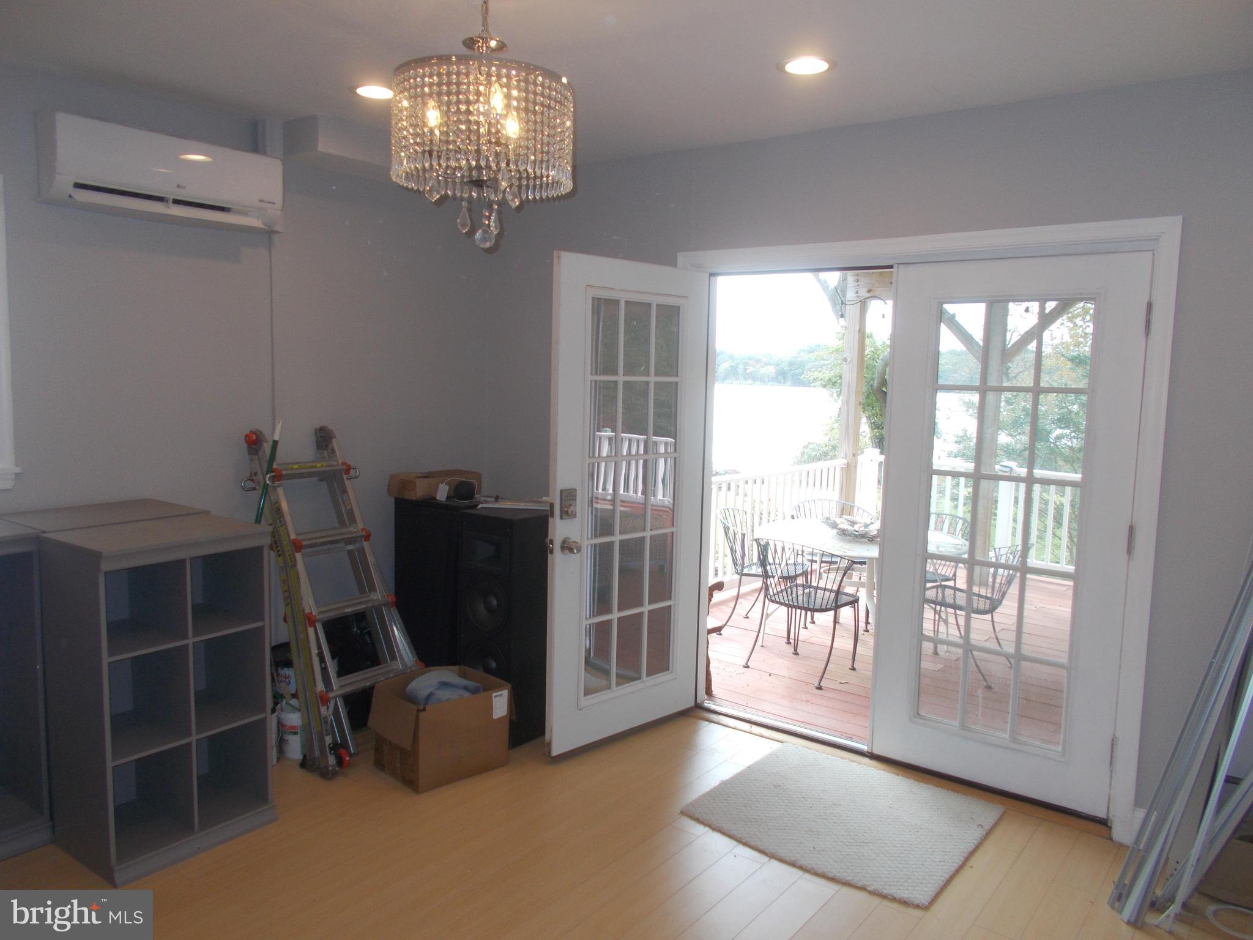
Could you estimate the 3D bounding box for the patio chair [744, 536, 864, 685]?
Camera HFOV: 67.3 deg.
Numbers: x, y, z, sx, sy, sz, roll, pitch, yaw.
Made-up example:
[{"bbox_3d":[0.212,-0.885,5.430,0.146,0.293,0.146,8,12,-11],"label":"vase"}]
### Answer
[{"bbox_3d":[1.019,0.773,5.452,0.577,0.796,0.567,7,9,44],"label":"patio chair"}]

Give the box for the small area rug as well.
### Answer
[{"bbox_3d":[0.794,1.245,3.450,0.924,0.015,0.829,6,8,36],"label":"small area rug"}]

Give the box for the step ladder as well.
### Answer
[{"bbox_3d":[-1.210,0.490,3.940,0.229,1.393,0.567,-17,-7,35],"label":"step ladder"}]

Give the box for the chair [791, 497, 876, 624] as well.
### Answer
[{"bbox_3d":[1.524,0.642,6.758,0.577,0.796,0.567,2,6,6],"label":"chair"}]

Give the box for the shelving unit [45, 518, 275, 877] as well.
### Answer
[{"bbox_3d":[-1.566,0.717,3.176,0.450,1.031,0.557,6,8,36],"label":"shelving unit"}]

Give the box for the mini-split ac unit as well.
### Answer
[{"bbox_3d":[-1.729,-1.111,3.557,0.199,0.303,0.841,6,8,36],"label":"mini-split ac unit"}]

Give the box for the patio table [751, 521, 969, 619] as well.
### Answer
[{"bbox_3d":[1.429,0.777,5.856,1.323,0.716,1.323,6,8,36],"label":"patio table"}]

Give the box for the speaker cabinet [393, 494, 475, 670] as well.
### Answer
[{"bbox_3d":[-0.808,0.619,4.443,0.408,0.985,0.388,6,8,36],"label":"speaker cabinet"}]

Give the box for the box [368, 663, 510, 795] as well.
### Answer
[{"bbox_3d":[-0.750,1.021,3.763,0.438,0.338,0.343,-4,8,-42],"label":"box"}]

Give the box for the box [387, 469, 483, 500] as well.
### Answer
[{"bbox_3d":[-0.906,0.066,4.496,0.368,0.107,0.184,-5,9,-44],"label":"box"}]

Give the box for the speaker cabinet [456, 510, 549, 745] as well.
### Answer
[{"bbox_3d":[-0.498,0.657,4.196,0.368,0.975,0.398,6,8,36],"label":"speaker cabinet"}]

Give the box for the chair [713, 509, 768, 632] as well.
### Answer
[{"bbox_3d":[0.911,0.679,6.293,0.567,0.796,0.577,4,7,26],"label":"chair"}]

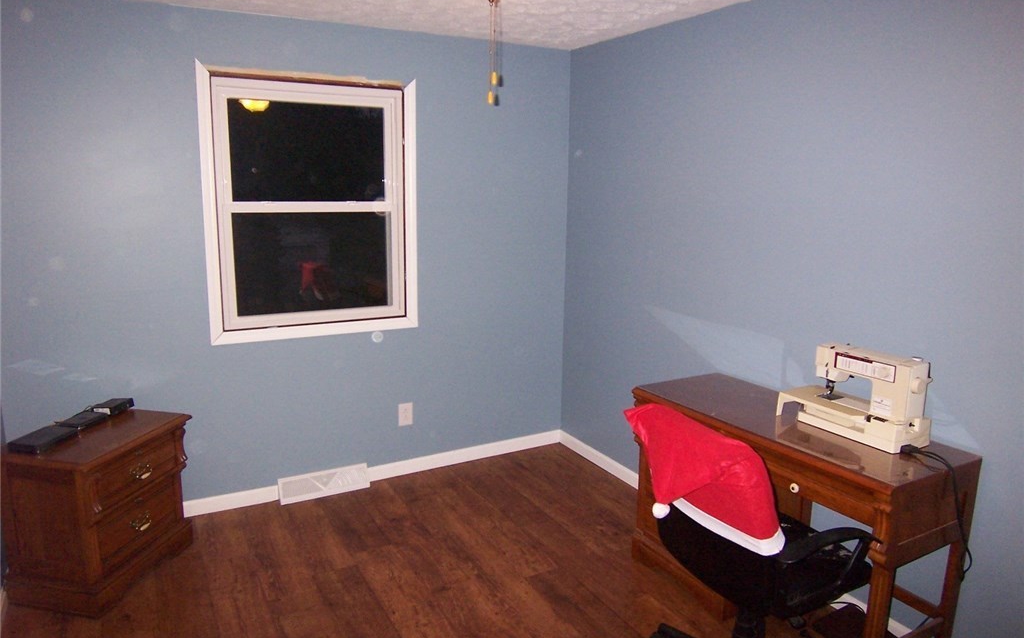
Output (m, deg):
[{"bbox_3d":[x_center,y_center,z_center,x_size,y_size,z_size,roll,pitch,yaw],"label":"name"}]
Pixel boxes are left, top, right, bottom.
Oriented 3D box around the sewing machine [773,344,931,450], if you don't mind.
[{"bbox_3d":[1.183,0.251,2.343,0.220,0.279,0.449,-5,13,-29],"label":"sewing machine"}]

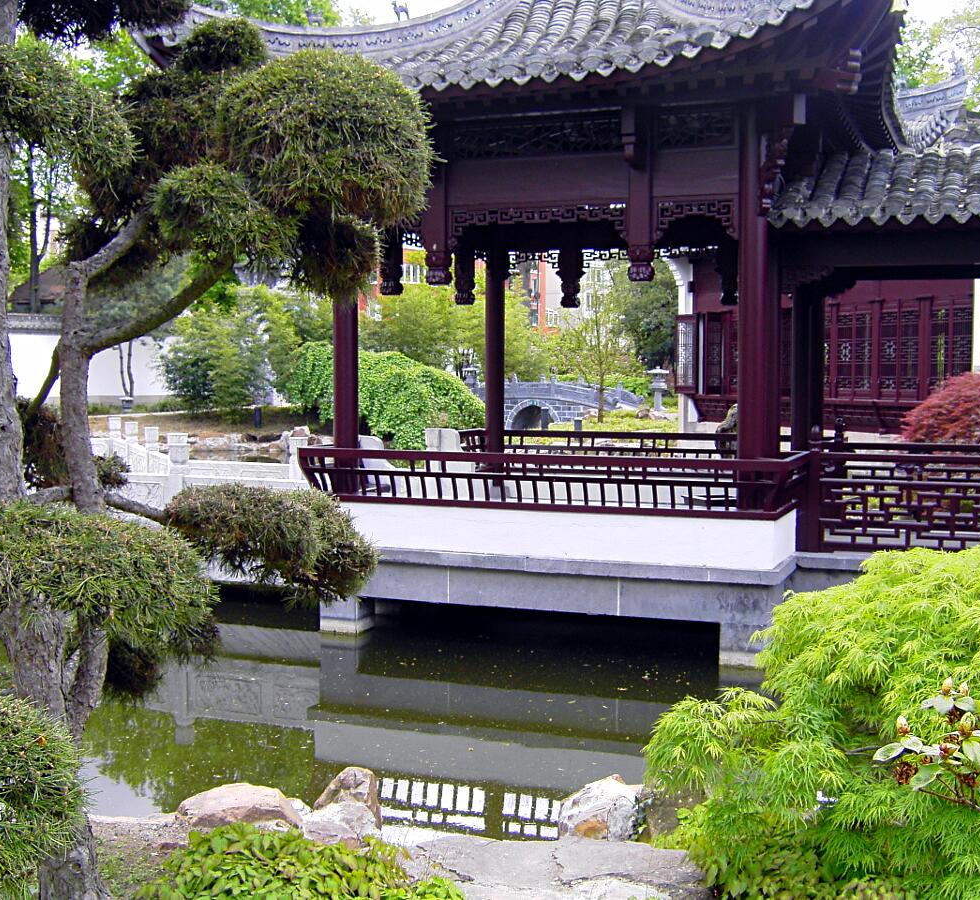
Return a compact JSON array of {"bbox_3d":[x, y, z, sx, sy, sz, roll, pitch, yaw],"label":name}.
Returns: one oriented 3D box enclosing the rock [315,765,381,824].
[{"bbox_3d":[-0.803,1.974,6.897,0.381,0.348,0.324,0,5,0],"label":"rock"}]

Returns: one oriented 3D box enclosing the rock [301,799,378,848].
[{"bbox_3d":[-0.806,2.024,6.509,0.411,0.240,0.370,0,5,0],"label":"rock"}]

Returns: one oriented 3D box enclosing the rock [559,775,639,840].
[{"bbox_3d":[0.593,1.958,6.645,0.455,0.323,0.387,0,5,0],"label":"rock"}]

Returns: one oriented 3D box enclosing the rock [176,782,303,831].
[{"bbox_3d":[-1.397,2.007,6.779,0.690,0.240,0.414,0,5,0],"label":"rock"}]

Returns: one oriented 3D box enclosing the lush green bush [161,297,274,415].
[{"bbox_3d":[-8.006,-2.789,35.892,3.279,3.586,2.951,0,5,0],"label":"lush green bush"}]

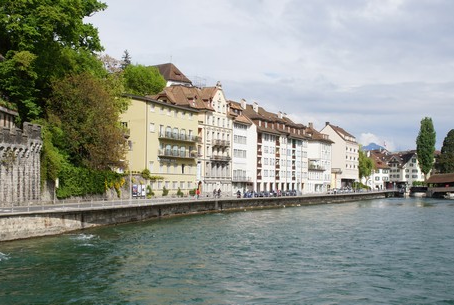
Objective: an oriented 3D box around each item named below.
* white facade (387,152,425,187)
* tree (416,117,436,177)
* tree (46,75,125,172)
[{"bbox_3d":[79.000,8.100,291.140,11.000,15.400,11.500,1,-3,-18],"label":"white facade"},{"bbox_3d":[83.200,0.140,278.300,8.400,30.300,8.400,0,-3,0],"label":"tree"},{"bbox_3d":[-20.600,-4.240,98.810,11.600,14.700,10.500,0,-3,0],"label":"tree"}]

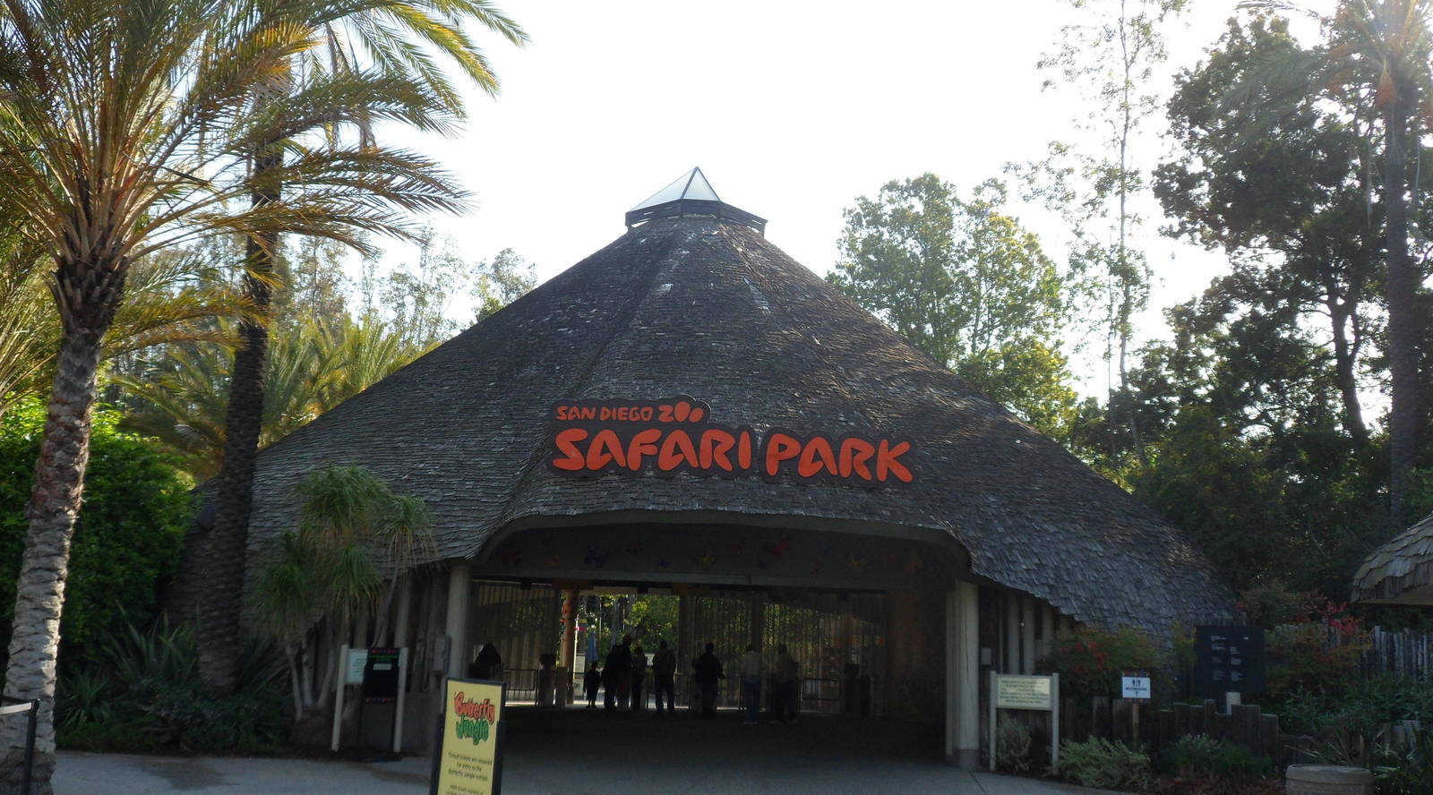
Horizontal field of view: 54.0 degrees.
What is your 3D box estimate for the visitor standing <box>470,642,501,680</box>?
[{"bbox_3d":[-4.766,5.798,28.866,0.560,1.540,0.420,1,-10,6],"label":"visitor standing"}]

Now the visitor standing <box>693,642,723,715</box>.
[{"bbox_3d":[-0.219,6.597,32.851,0.600,1.750,0.400,1,-10,0],"label":"visitor standing"}]

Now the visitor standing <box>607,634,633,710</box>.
[{"bbox_3d":[-2.329,6.558,33.560,0.580,1.800,0.420,1,-10,0],"label":"visitor standing"}]

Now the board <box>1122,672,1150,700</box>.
[{"bbox_3d":[6.145,4.227,20.600,0.430,0.400,0.040,0,-10,9],"label":"board"}]

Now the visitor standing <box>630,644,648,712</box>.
[{"bbox_3d":[-1.849,6.787,34.077,0.430,1.596,0.340,4,-10,-11],"label":"visitor standing"}]

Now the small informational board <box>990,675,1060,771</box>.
[{"bbox_3d":[4.390,4.629,20.062,0.970,1.400,0.110,0,-10,11],"label":"small informational board"}]

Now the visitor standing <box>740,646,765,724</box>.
[{"bbox_3d":[0.748,6.059,29.600,0.530,1.710,0.380,1,-10,0],"label":"visitor standing"}]

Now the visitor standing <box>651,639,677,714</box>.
[{"bbox_3d":[-1.264,6.669,33.659,0.560,1.722,0.360,2,-10,0],"label":"visitor standing"}]

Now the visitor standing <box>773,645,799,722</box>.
[{"bbox_3d":[1.576,6.395,31.516,0.560,1.709,0.380,2,-10,0],"label":"visitor standing"}]

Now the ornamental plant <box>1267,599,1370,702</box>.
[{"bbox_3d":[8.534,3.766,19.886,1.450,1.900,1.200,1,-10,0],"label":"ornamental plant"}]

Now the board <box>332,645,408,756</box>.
[{"bbox_3d":[-4.857,4.236,19.787,0.940,1.460,0.110,3,-10,-8],"label":"board"}]

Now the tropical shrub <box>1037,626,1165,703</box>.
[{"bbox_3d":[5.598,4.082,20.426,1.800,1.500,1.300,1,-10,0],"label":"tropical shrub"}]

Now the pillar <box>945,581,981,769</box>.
[{"bbox_3d":[3.469,3.917,19.735,0.470,2.650,0.470,1,-10,0],"label":"pillar"}]

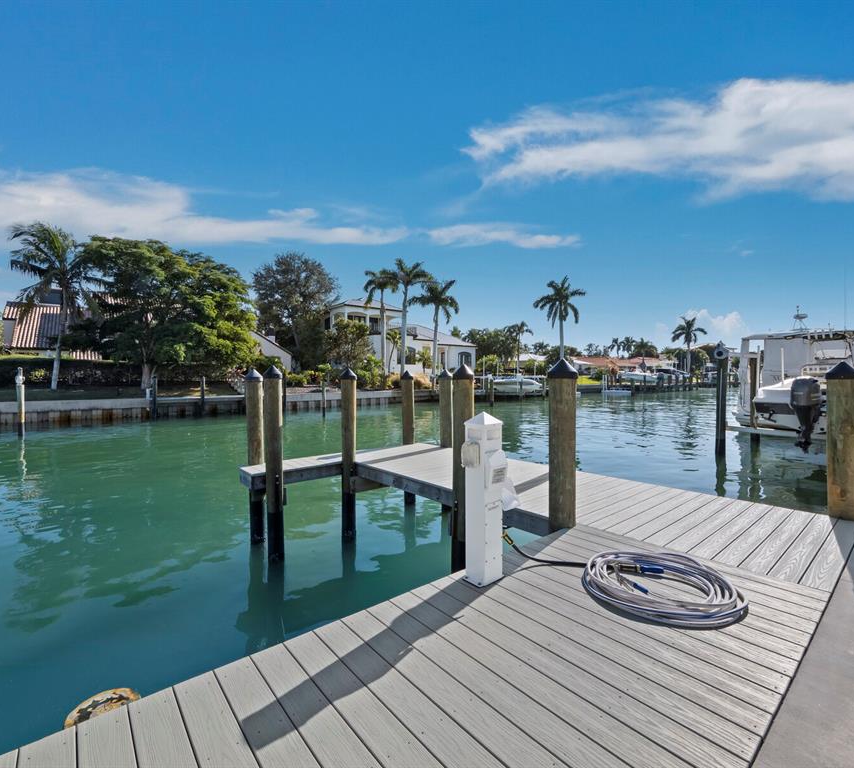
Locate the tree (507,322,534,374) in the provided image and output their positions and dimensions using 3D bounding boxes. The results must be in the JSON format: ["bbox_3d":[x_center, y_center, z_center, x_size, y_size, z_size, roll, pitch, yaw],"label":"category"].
[{"bbox_3d":[13.791,-5.247,62.000,4.100,8.500,4.100,0,0,13],"label":"tree"}]

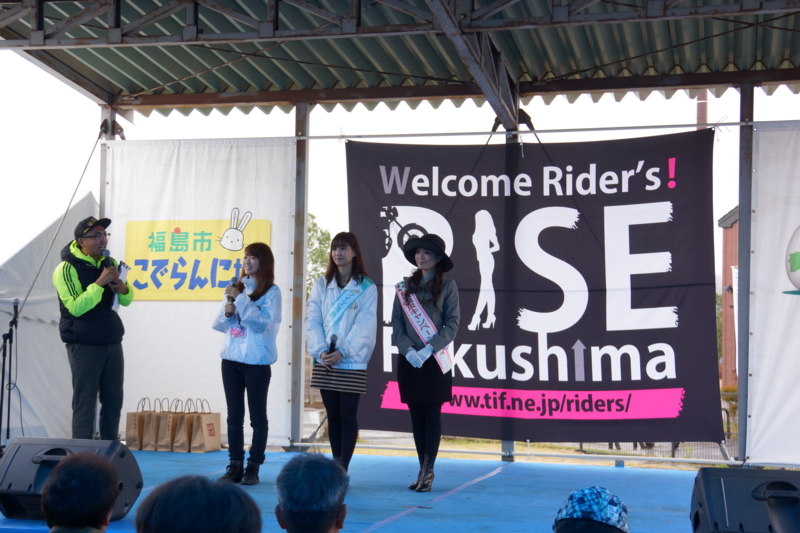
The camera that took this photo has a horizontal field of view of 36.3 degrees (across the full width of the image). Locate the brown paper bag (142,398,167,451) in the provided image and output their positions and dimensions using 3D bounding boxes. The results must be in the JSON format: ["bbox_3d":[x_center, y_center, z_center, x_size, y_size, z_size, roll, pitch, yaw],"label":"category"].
[{"bbox_3d":[-2.042,1.332,10.313,0.125,0.420,0.310,0,-4,15],"label":"brown paper bag"}]

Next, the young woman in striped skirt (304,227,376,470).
[{"bbox_3d":[-0.384,0.602,8.112,0.460,1.662,0.310,0,-4,18],"label":"young woman in striped skirt"}]

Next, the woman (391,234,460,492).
[{"bbox_3d":[0.181,0.612,8.029,0.450,1.652,0.320,0,-4,19],"label":"woman"}]

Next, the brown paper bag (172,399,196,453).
[{"bbox_3d":[-1.764,1.332,10.236,0.125,0.420,0.310,0,-4,15],"label":"brown paper bag"}]

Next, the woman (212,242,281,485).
[{"bbox_3d":[-1.025,0.632,8.213,0.430,1.592,0.340,-1,-4,33],"label":"woman"}]

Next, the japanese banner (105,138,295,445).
[{"bbox_3d":[-1.780,0.200,10.578,1.842,2.627,0.050,0,-4,15],"label":"japanese banner"}]

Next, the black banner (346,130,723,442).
[{"bbox_3d":[1.009,0.137,9.810,3.000,2.433,0.050,0,-4,15],"label":"black banner"}]

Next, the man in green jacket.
[{"bbox_3d":[-2.174,0.540,8.731,0.410,1.800,0.520,-1,-4,31],"label":"man in green jacket"}]

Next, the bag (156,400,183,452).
[{"bbox_3d":[-1.904,1.332,10.275,0.125,0.420,0.310,0,-4,15],"label":"bag"}]

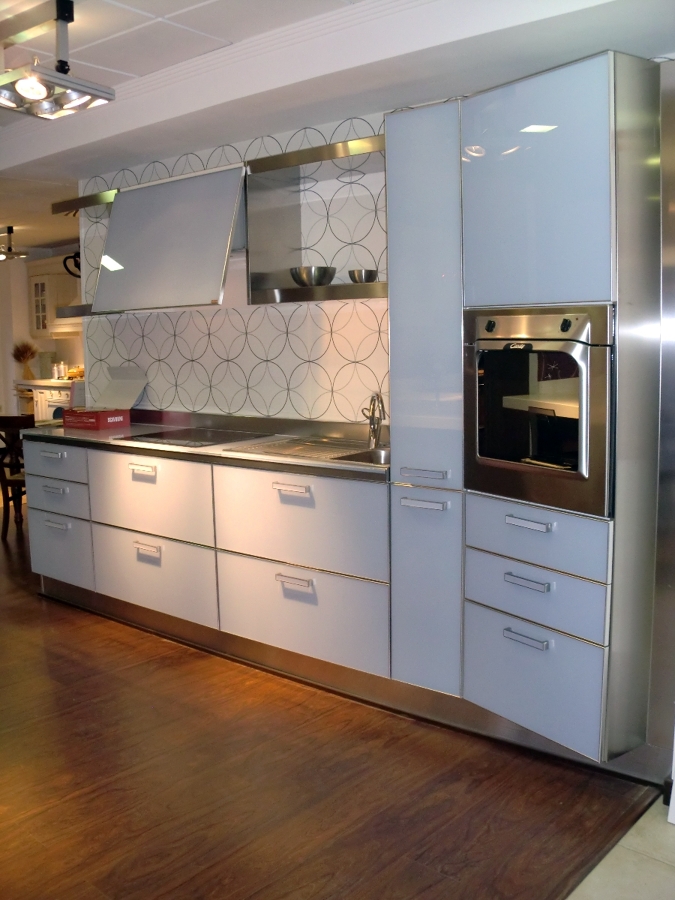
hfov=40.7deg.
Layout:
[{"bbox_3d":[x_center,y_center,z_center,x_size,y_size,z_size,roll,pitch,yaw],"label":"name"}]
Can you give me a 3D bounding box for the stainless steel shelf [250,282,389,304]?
[{"bbox_3d":[0.094,-0.630,3.663,0.908,0.059,0.364,5,9,40],"label":"stainless steel shelf"}]

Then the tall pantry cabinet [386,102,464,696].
[{"bbox_3d":[0.472,-0.171,3.216,0.308,1.959,0.601,5,9,40],"label":"tall pantry cabinet"}]

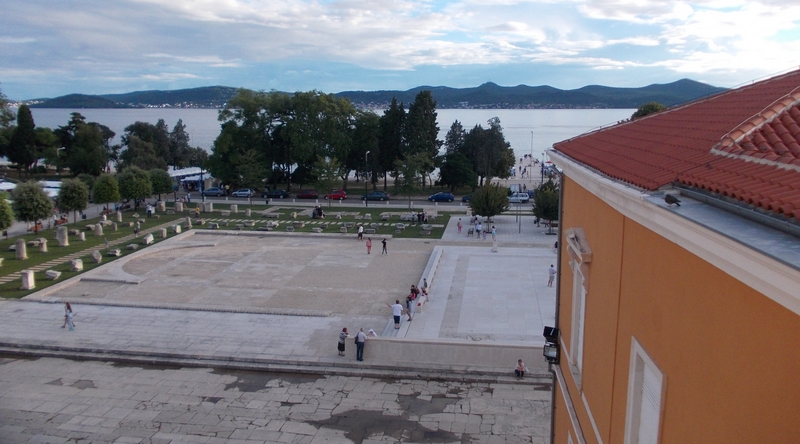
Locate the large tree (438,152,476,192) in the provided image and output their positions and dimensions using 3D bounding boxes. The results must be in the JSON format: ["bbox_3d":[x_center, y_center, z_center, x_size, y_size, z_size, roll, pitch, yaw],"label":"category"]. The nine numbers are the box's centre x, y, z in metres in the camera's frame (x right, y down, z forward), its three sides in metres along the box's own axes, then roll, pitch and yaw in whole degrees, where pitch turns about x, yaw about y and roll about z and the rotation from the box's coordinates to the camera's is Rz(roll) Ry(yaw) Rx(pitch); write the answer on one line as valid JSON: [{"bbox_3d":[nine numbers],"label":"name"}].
[{"bbox_3d":[9.941,-8.542,112.489,6.580,7.055,6.580,1,10,5],"label":"large tree"}]

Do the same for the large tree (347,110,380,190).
[{"bbox_3d":[-6.712,-13.157,119.370,6.640,14.610,6.640,0,10,0],"label":"large tree"}]

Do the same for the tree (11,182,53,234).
[{"bbox_3d":[-40.552,-1.632,70.782,4.200,6.001,4.200,0,10,0],"label":"tree"}]

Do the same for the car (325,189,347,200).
[{"bbox_3d":[-10.531,-4.473,105.581,3.700,1.460,1.660,2,10,9],"label":"car"}]

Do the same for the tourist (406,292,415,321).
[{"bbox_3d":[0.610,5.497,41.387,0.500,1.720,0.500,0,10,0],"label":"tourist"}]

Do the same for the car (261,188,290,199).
[{"bbox_3d":[-20.005,-4.630,105.740,4.350,1.450,1.740,2,10,9],"label":"car"}]

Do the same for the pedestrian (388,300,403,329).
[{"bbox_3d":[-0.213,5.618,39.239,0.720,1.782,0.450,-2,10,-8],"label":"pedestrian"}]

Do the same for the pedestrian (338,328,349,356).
[{"bbox_3d":[-3.179,6.639,35.827,0.550,1.610,0.500,1,10,8],"label":"pedestrian"}]

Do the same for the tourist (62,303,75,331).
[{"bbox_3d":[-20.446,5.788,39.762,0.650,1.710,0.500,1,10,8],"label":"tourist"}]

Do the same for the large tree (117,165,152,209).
[{"bbox_3d":[-37.042,-4.722,91.166,4.307,6.196,4.307,-4,11,-22],"label":"large tree"}]

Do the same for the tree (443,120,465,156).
[{"bbox_3d":[10.734,-13.369,124.083,4.700,12.229,4.700,0,10,0],"label":"tree"}]

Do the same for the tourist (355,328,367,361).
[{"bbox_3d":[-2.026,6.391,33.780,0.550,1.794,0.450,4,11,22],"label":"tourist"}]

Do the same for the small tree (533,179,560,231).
[{"bbox_3d":[17.067,-1.736,73.452,4.201,6.314,4.201,2,10,13],"label":"small tree"}]

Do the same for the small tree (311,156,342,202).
[{"bbox_3d":[-10.475,-5.669,91.572,4.700,7.462,4.700,0,10,0],"label":"small tree"}]

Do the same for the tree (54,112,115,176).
[{"bbox_3d":[-66.586,-16.387,137.764,11.501,13.657,11.000,-5,11,-25],"label":"tree"}]

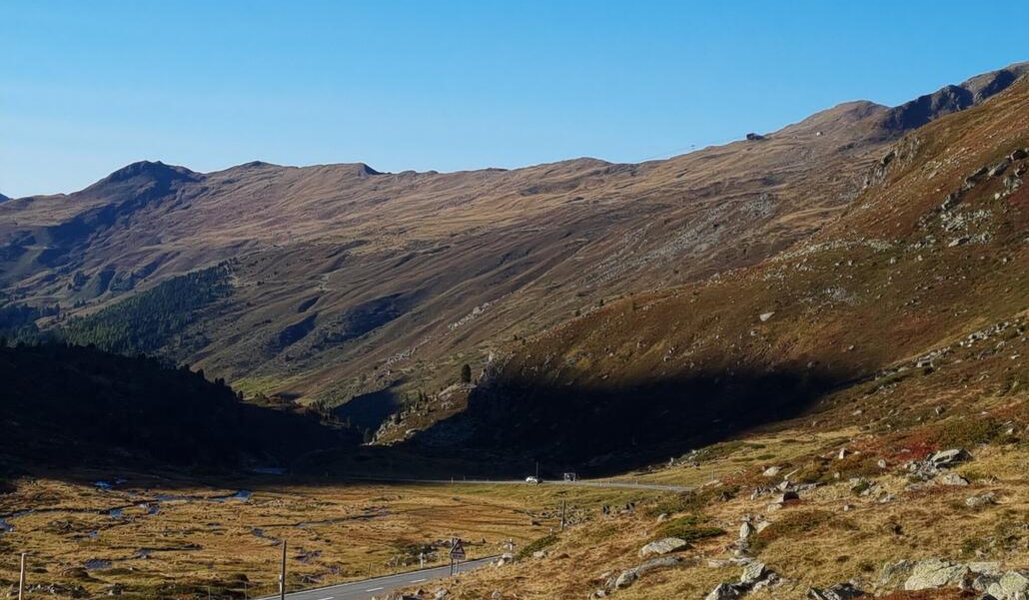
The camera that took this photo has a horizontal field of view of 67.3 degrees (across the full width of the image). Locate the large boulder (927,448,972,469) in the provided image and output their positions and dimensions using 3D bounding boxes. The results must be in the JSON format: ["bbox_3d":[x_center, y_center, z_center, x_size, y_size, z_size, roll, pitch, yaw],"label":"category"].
[{"bbox_3d":[22.512,8.167,40.000,2.200,1.000,1.600,-3,-10,29],"label":"large boulder"}]

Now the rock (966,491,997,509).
[{"bbox_3d":[18.125,7.793,30.000,1.200,0.620,0.850,-4,-10,30],"label":"rock"}]

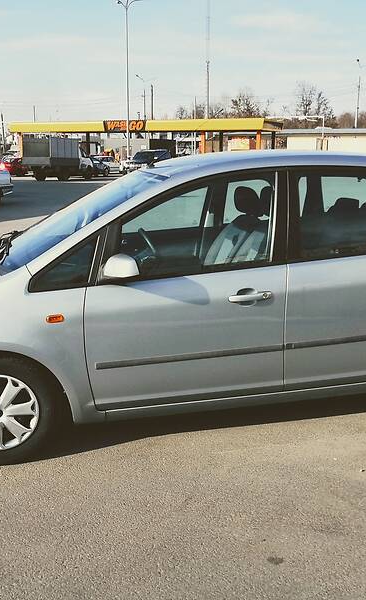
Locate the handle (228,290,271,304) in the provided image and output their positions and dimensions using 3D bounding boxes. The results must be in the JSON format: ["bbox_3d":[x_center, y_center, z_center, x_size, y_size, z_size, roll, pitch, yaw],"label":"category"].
[{"bbox_3d":[0.354,-0.012,3.251,0.240,0.055,0.055,-3,14,-14],"label":"handle"}]

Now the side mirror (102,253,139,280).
[{"bbox_3d":[-0.303,-0.162,3.023,0.155,0.140,0.230,-4,14,-12],"label":"side mirror"}]

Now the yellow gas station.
[{"bbox_3d":[-3.272,-13.027,53.411,22.500,4.350,7.000,5,14,18],"label":"yellow gas station"}]

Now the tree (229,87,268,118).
[{"bbox_3d":[8.702,-22.749,82.996,5.500,10.000,5.500,0,13,0],"label":"tree"}]

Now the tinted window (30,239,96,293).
[{"bbox_3d":[-0.576,-0.175,3.042,0.360,0.270,0.060,-4,-3,-9],"label":"tinted window"}]

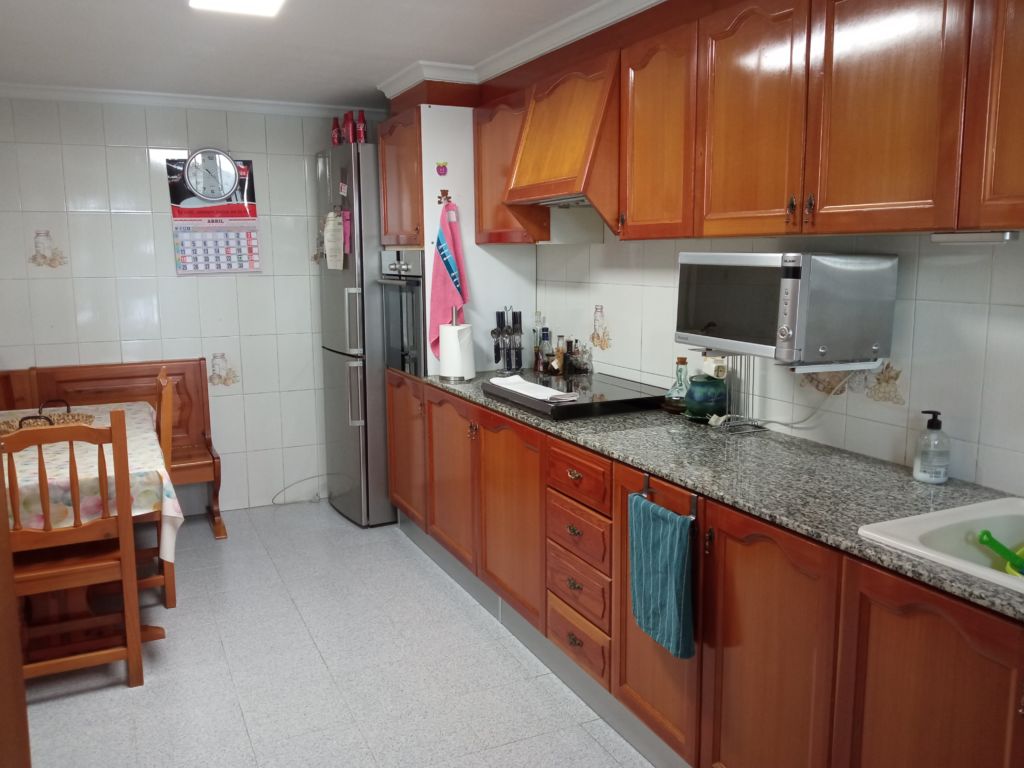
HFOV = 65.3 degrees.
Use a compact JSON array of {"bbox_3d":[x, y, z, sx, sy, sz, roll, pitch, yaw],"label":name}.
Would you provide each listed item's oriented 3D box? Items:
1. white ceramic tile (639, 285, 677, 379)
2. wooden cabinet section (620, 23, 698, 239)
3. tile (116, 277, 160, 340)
[{"bbox_3d":[0.559,-0.203,3.042,0.010,0.335,0.196,-5,10,-26],"label":"white ceramic tile"},{"bbox_3d":[0.596,-0.762,2.518,0.340,0.603,0.395,-5,10,-26],"label":"wooden cabinet section"},{"bbox_3d":[-1.979,-0.397,4.246,0.200,0.334,0.010,-5,10,-26],"label":"tile"}]

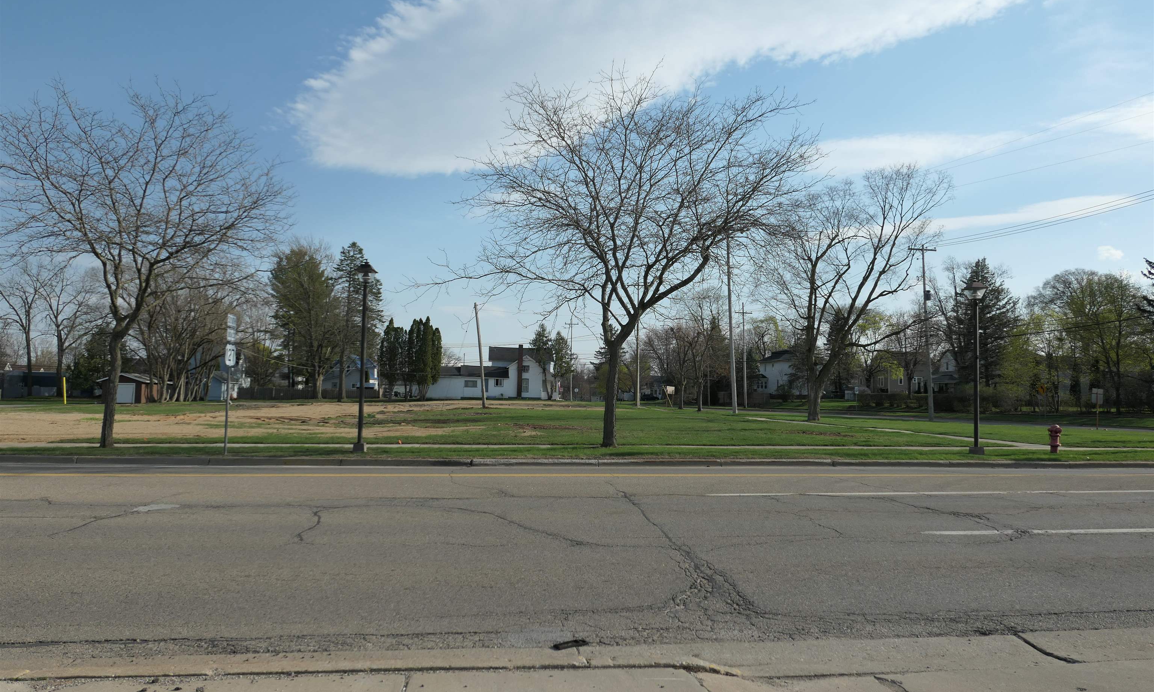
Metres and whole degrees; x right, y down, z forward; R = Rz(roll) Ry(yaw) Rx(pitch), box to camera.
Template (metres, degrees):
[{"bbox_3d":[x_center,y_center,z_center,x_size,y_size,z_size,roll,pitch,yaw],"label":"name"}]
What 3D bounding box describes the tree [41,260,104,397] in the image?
[{"bbox_3d":[-68.250,-2.260,104.000,8.700,18.380,8.400,1,-3,0],"label":"tree"}]

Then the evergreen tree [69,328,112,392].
[{"bbox_3d":[-61.778,2.004,98.277,6.200,9.110,6.200,3,-4,-32],"label":"evergreen tree"}]

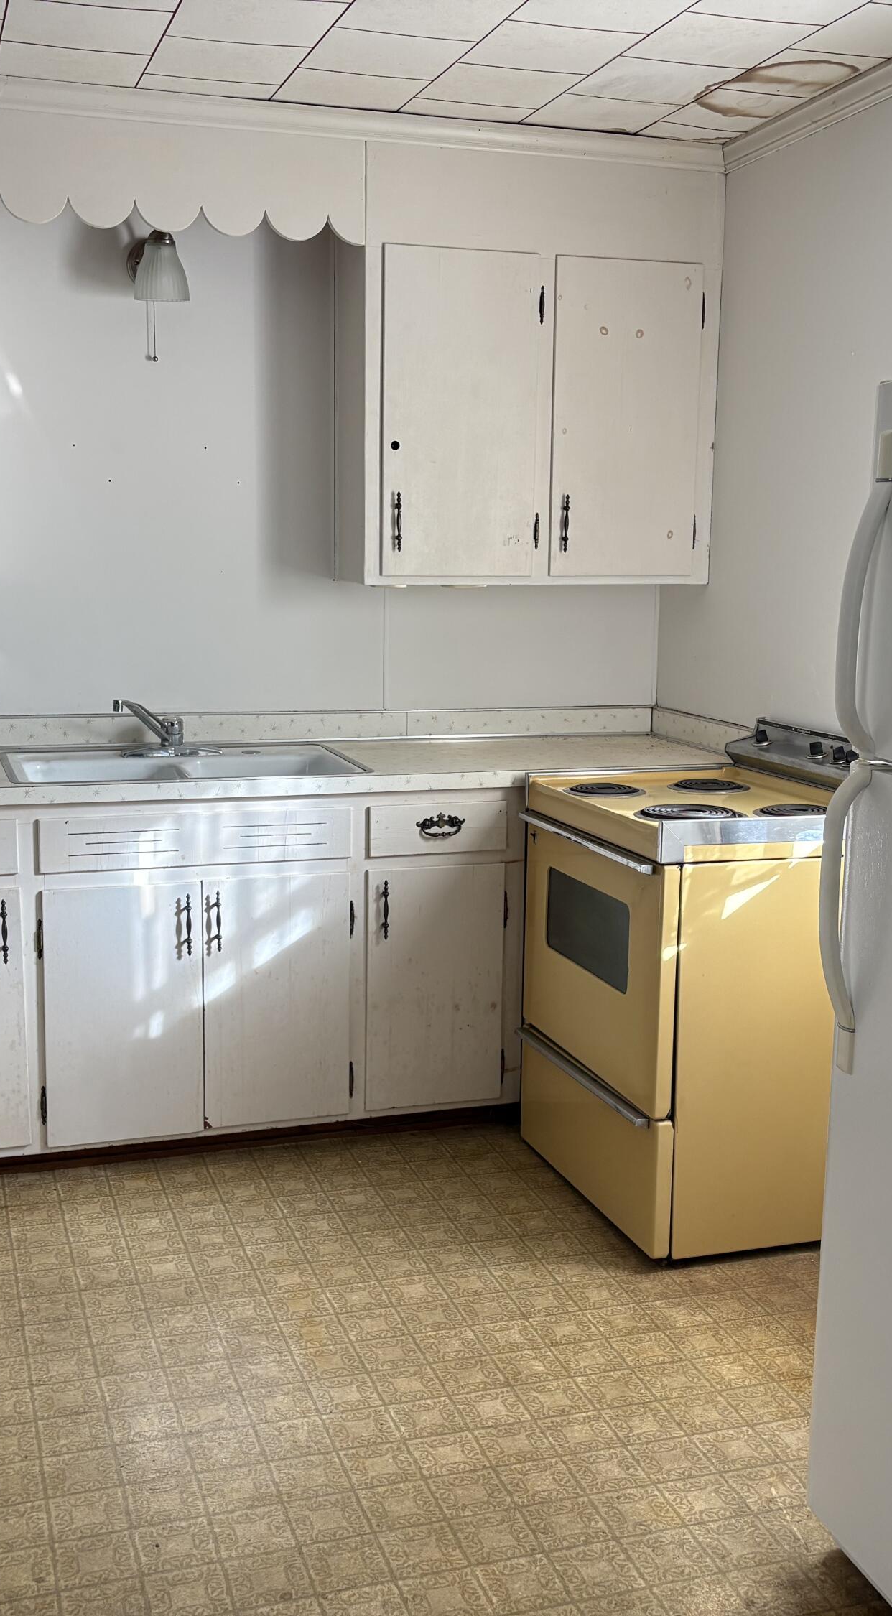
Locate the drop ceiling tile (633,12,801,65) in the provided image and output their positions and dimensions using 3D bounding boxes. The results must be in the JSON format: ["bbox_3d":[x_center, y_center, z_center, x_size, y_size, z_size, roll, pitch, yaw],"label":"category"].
[{"bbox_3d":[0.557,-1.556,3.277,0.306,0.018,0.306,-3,10,-18],"label":"drop ceiling tile"}]

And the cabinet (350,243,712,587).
[{"bbox_3d":[0.213,-1.011,4.275,0.959,0.825,0.346,-2,9,-18],"label":"cabinet"}]

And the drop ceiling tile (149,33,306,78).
[{"bbox_3d":[-0.465,-1.589,3.429,0.306,0.018,0.306,-3,10,-18],"label":"drop ceiling tile"}]

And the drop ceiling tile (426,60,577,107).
[{"bbox_3d":[0.121,-1.617,3.618,0.306,0.018,0.306,-3,10,-18],"label":"drop ceiling tile"}]

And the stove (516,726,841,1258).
[{"bbox_3d":[0.590,0.355,3.650,0.660,1.040,0.750,-3,10,-18],"label":"stove"}]

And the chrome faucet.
[{"bbox_3d":[-0.738,-0.201,4.062,0.100,0.135,0.193,9,12,41],"label":"chrome faucet"}]

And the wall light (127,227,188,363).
[{"bbox_3d":[-0.710,-1.262,4.002,0.136,0.321,0.214,-2,9,-18],"label":"wall light"}]

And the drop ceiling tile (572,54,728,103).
[{"bbox_3d":[0.461,-1.607,3.566,0.304,0.015,0.308,-2,9,-18],"label":"drop ceiling tile"}]

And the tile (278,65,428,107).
[{"bbox_3d":[-0.218,-1.627,3.663,0.306,0.018,0.285,-3,10,-18],"label":"tile"}]

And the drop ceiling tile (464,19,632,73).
[{"bbox_3d":[0.217,-1.567,3.325,0.306,0.018,0.306,-3,10,-18],"label":"drop ceiling tile"}]

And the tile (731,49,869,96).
[{"bbox_3d":[0.779,-1.595,3.506,0.258,0.015,0.308,-2,9,-18],"label":"tile"}]

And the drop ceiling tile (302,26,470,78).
[{"bbox_3d":[-0.128,-1.585,3.394,0.305,0.015,0.292,-2,9,-18],"label":"drop ceiling tile"}]

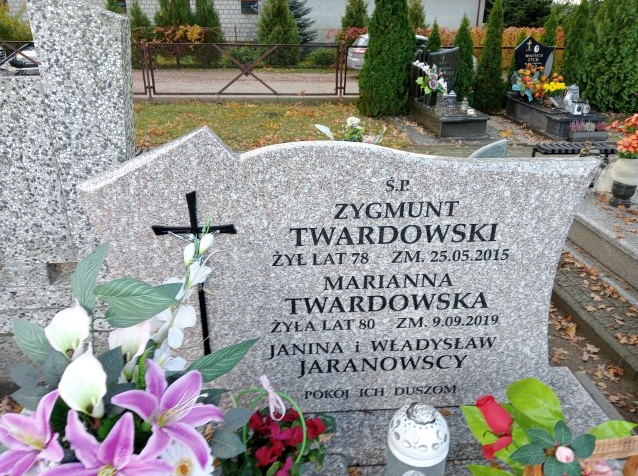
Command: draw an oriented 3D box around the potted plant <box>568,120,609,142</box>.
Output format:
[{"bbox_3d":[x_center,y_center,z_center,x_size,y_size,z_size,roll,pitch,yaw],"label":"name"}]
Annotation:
[{"bbox_3d":[4.128,-1.655,7.938,0.570,0.298,0.190,-2,24,-5],"label":"potted plant"}]

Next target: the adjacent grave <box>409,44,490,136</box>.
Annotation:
[{"bbox_3d":[2.151,-2.480,8.625,0.790,1.202,1.810,-2,24,-7],"label":"adjacent grave"}]

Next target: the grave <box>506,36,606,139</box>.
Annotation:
[{"bbox_3d":[3.976,-2.574,8.641,0.810,1.401,2.130,-1,24,-5],"label":"grave"}]

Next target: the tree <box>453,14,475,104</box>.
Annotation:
[{"bbox_3d":[2.737,-3.289,9.796,0.450,1.742,0.450,1,24,0],"label":"tree"}]

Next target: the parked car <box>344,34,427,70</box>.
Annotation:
[{"bbox_3d":[3.293,-6.606,18.764,4.200,1.460,1.740,-7,25,-16],"label":"parked car"}]

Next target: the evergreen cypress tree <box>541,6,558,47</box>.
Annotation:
[{"bbox_3d":[4.425,-3.440,9.993,0.500,1.894,0.500,1,24,0],"label":"evergreen cypress tree"}]

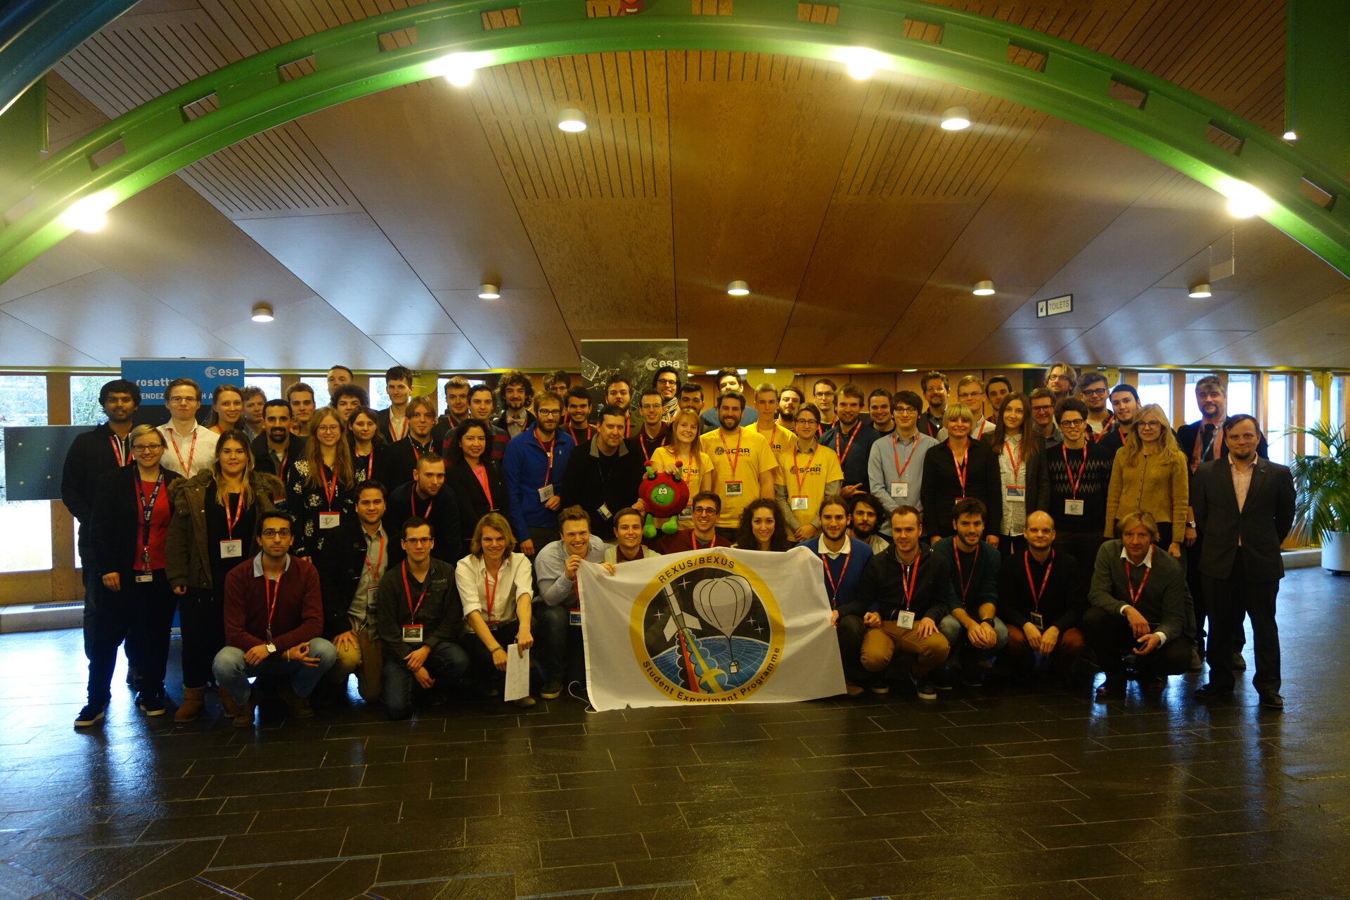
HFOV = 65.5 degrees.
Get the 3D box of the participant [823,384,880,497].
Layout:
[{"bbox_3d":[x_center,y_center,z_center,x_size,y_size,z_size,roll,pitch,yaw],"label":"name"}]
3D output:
[{"bbox_3d":[1.215,0.457,7.350,0.500,1.845,0.330,0,2,7],"label":"participant"}]

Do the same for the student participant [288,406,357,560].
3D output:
[{"bbox_3d":[-2.178,0.602,6.500,0.450,1.725,0.320,-1,2,-13],"label":"student participant"}]

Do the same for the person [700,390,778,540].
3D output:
[{"bbox_3d":[0.442,0.488,7.271,0.580,1.807,0.380,0,2,3],"label":"person"}]

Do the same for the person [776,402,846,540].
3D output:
[{"bbox_3d":[0.897,0.562,7.000,0.480,1.757,0.360,0,2,6],"label":"person"}]

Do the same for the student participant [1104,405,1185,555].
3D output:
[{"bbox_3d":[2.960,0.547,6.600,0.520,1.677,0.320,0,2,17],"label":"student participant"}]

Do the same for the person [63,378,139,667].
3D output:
[{"bbox_3d":[-3.466,0.503,6.541,0.580,1.883,0.400,-1,2,-20],"label":"person"}]

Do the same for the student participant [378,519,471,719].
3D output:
[{"bbox_3d":[-1.425,0.909,5.950,0.540,1.070,0.660,-1,2,-9],"label":"student participant"}]

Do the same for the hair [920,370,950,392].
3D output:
[{"bbox_3d":[1.836,-0.470,7.400,0.200,0.169,0.220,0,2,12],"label":"hair"}]

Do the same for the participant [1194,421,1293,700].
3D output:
[{"bbox_3d":[3.391,0.628,6.280,0.530,1.659,0.380,1,2,25],"label":"participant"}]

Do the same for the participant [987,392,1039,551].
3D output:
[{"bbox_3d":[2.256,0.505,6.941,0.460,1.768,0.340,0,2,14],"label":"participant"}]

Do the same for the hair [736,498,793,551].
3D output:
[{"bbox_3d":[0.528,0.468,6.300,0.340,0.360,0.270,0,2,5],"label":"hair"}]

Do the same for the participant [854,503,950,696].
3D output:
[{"bbox_3d":[1.336,0.867,6.200,0.600,1.090,0.680,0,2,7],"label":"participant"}]

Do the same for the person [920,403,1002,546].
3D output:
[{"bbox_3d":[1.915,0.536,7.022,0.520,1.706,0.340,0,2,12],"label":"person"}]

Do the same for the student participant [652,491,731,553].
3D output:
[{"bbox_3d":[0.109,0.856,6.600,0.520,1.200,0.650,0,2,0],"label":"student participant"}]

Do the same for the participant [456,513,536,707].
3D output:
[{"bbox_3d":[-1.081,0.922,6.350,0.470,1.090,0.660,0,2,-8],"label":"participant"}]

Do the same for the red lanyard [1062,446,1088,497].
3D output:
[{"bbox_3d":[2.543,0.119,6.680,0.170,0.361,0.160,0,2,16],"label":"red lanyard"}]

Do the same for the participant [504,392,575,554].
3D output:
[{"bbox_3d":[-0.870,0.536,6.850,0.490,1.828,0.360,-1,2,-14],"label":"participant"}]

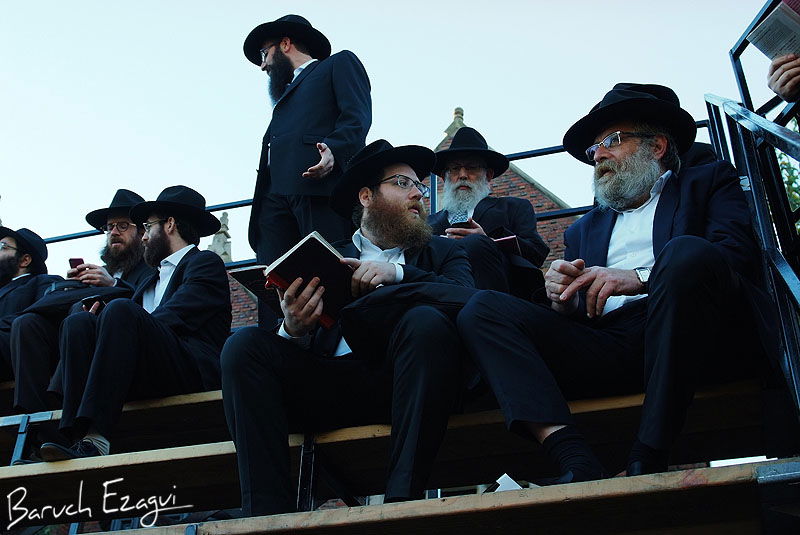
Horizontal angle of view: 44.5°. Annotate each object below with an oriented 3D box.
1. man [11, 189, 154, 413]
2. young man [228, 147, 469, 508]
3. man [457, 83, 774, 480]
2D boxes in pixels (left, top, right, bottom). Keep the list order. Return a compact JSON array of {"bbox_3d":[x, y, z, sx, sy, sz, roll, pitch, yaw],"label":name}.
[{"bbox_3d":[-1.235,0.160,4.590,0.560,1.260,0.860,-18,-30,29],"label":"man"},{"bbox_3d":[-0.038,0.180,3.038,0.680,1.286,0.800,-15,-29,23],"label":"young man"},{"bbox_3d":[0.688,0.019,2.758,0.600,1.268,0.930,-24,-33,36],"label":"man"}]

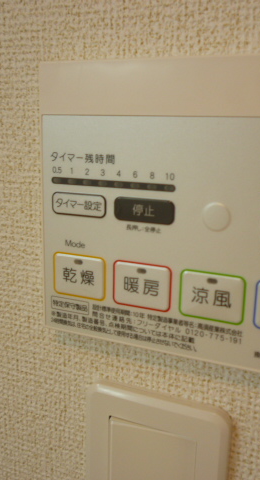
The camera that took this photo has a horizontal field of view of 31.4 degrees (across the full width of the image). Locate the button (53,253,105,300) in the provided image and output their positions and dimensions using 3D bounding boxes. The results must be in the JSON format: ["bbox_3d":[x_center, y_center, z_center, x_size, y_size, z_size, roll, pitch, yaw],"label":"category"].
[{"bbox_3d":[-0.023,0.017,0.206,0.026,0.019,0.005,7,14,22],"label":"button"}]

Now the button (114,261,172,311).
[{"bbox_3d":[0.005,0.020,0.195,0.026,0.019,0.005,7,14,22],"label":"button"}]

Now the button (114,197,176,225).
[{"bbox_3d":[0.006,-0.012,0.188,0.026,0.010,0.005,7,14,22],"label":"button"}]

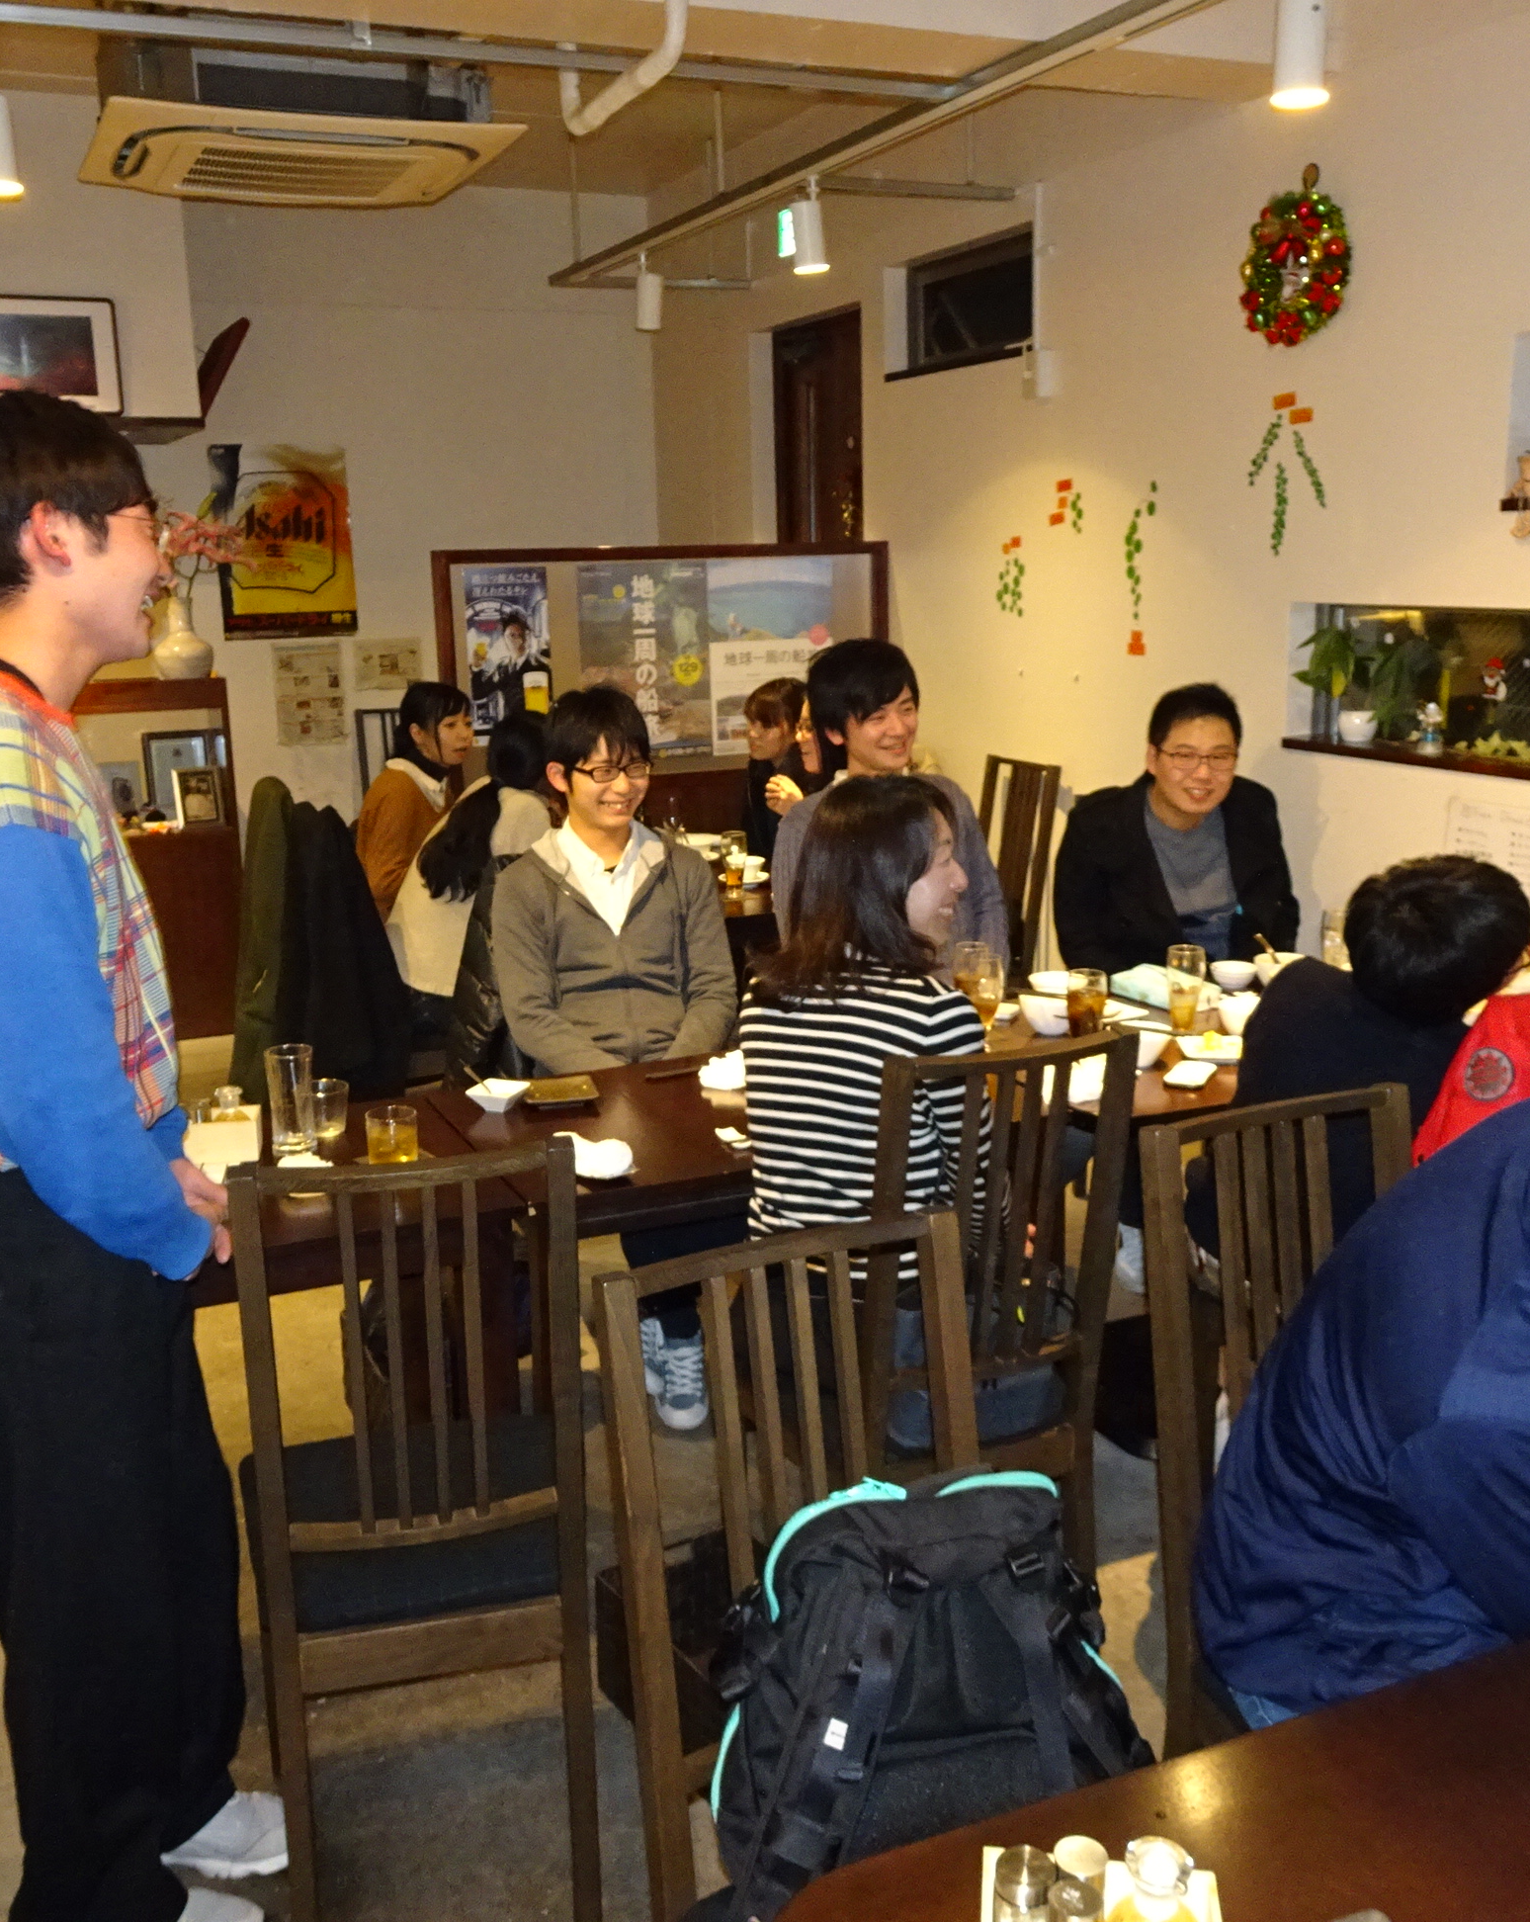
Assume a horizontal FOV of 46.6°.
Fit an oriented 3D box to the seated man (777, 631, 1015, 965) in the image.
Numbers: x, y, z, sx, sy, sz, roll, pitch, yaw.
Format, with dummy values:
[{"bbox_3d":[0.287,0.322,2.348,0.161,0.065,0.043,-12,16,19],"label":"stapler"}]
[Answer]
[{"bbox_3d":[0.289,0.072,3.554,0.500,1.380,0.720,-7,14,-23],"label":"seated man"}]

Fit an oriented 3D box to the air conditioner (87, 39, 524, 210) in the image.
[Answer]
[{"bbox_3d":[-1.182,-2.117,4.441,0.950,0.250,0.950,-7,14,-23],"label":"air conditioner"}]

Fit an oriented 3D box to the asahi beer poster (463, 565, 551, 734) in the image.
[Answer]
[{"bbox_3d":[-0.773,-0.940,5.382,0.255,0.490,0.010,-7,14,-23],"label":"asahi beer poster"}]

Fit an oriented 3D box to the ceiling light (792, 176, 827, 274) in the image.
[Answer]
[{"bbox_3d":[0.119,-1.864,4.515,0.091,0.229,0.091,-1,13,0],"label":"ceiling light"}]

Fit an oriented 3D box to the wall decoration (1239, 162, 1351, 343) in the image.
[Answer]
[{"bbox_3d":[1.132,-1.502,3.792,0.075,0.350,0.315,-7,14,-23],"label":"wall decoration"}]

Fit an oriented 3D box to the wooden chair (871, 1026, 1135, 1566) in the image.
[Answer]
[{"bbox_3d":[0.253,0.528,2.516,0.430,0.965,0.480,-5,14,-15],"label":"wooden chair"}]

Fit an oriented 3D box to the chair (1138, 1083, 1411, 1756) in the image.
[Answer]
[{"bbox_3d":[0.657,0.679,1.823,0.430,0.965,0.480,-7,14,-21],"label":"chair"}]

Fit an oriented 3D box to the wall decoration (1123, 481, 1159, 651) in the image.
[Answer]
[{"bbox_3d":[0.944,-0.992,4.478,0.010,0.419,0.160,-7,14,-23],"label":"wall decoration"}]

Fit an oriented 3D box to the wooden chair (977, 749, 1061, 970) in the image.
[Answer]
[{"bbox_3d":[0.457,-0.015,4.642,0.500,1.010,0.420,-7,14,-23],"label":"wooden chair"}]

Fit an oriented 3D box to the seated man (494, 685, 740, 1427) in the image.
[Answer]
[{"bbox_3d":[-0.197,0.191,3.151,0.500,1.310,0.720,-5,13,-15],"label":"seated man"}]

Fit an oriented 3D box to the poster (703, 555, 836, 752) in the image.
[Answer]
[{"bbox_3d":[0.022,-0.948,5.519,0.420,0.590,0.005,-7,14,-23],"label":"poster"}]

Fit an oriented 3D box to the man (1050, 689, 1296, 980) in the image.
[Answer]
[{"bbox_3d":[0.875,0.056,3.728,0.540,1.260,0.750,-3,13,-8],"label":"man"}]

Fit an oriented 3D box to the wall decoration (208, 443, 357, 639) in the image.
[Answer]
[{"bbox_3d":[-1.904,-1.662,7.072,0.515,0.728,0.010,-7,14,-23],"label":"wall decoration"}]

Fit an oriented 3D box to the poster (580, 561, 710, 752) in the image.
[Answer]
[{"bbox_3d":[-0.368,-0.942,5.563,0.417,0.585,0.010,-7,14,-23],"label":"poster"}]

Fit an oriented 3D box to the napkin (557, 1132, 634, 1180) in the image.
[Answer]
[{"bbox_3d":[-0.249,0.290,2.614,0.115,0.040,0.085,-1,13,0],"label":"napkin"}]

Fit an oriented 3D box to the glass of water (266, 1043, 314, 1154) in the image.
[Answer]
[{"bbox_3d":[-0.732,0.214,2.734,0.074,0.158,0.074,-7,14,-23],"label":"glass of water"}]

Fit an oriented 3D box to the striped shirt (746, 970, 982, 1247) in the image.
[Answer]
[{"bbox_3d":[0.128,0.190,2.405,0.390,0.480,0.270,-1,13,3],"label":"striped shirt"}]

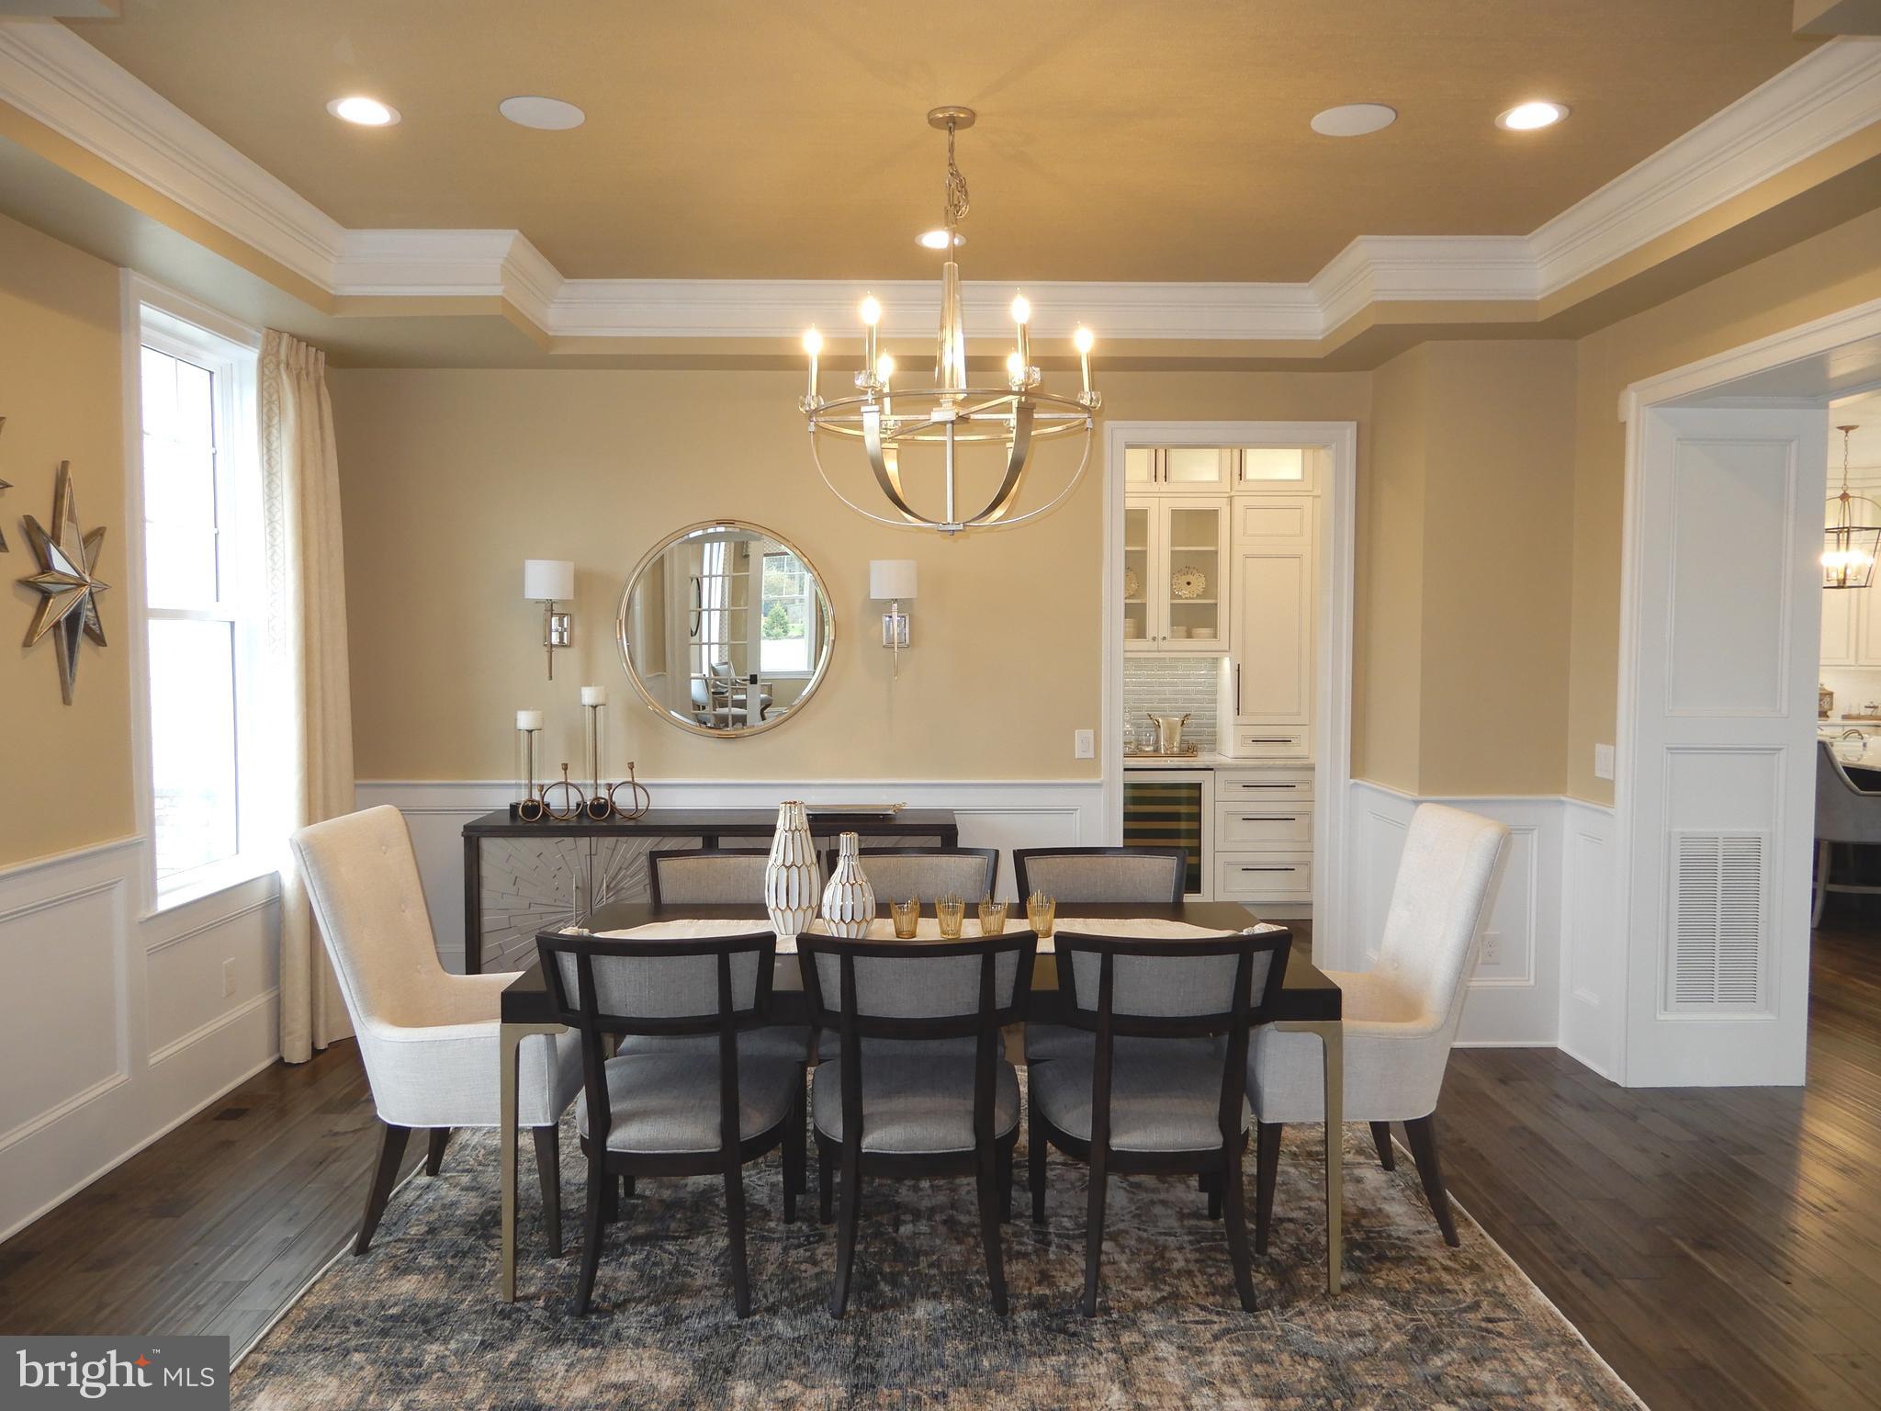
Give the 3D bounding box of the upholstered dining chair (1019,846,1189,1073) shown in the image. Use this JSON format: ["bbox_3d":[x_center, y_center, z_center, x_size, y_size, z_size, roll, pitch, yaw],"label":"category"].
[{"bbox_3d":[0.516,0.934,3.990,0.544,0.918,0.590,0,3,-1],"label":"upholstered dining chair"}]

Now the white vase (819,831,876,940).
[{"bbox_3d":[-0.262,0.508,3.685,0.153,0.295,0.153,0,3,-1],"label":"white vase"}]

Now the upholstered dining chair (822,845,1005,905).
[{"bbox_3d":[-0.084,0.935,3.978,0.544,0.918,0.590,0,3,-1],"label":"upholstered dining chair"}]

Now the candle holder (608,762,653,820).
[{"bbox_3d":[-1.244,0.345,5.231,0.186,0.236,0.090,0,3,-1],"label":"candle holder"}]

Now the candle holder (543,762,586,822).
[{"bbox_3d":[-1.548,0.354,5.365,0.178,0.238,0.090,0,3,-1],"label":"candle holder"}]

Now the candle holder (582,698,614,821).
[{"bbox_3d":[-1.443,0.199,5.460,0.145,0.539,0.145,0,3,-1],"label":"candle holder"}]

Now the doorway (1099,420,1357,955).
[{"bbox_3d":[1.250,0.048,5.734,1.090,2.545,0.150,0,3,-1],"label":"doorway"}]

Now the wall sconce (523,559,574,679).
[{"bbox_3d":[-1.624,-0.356,5.407,0.203,0.497,0.200,0,3,-1],"label":"wall sconce"}]

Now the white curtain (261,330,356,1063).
[{"bbox_3d":[-2.443,-0.019,5.079,0.160,2.720,0.500,0,3,-1],"label":"white curtain"}]

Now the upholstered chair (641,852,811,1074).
[{"bbox_3d":[-0.654,0.935,3.967,0.544,0.918,0.590,0,3,-1],"label":"upholstered chair"}]

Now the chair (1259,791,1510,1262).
[{"bbox_3d":[1.123,0.854,3.633,0.650,1.115,0.600,0,3,-1],"label":"chair"}]

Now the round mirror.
[{"bbox_3d":[-0.908,-0.323,5.519,0.925,0.925,0.040,0,3,-1],"label":"round mirror"}]

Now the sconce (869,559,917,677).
[{"bbox_3d":[-0.199,-0.361,5.526,0.200,0.510,0.210,0,3,-1],"label":"sconce"}]

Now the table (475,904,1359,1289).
[{"bbox_3d":[-0.050,1.041,3.685,2.040,0.760,1.035,0,3,-1],"label":"table"}]

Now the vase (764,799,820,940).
[{"bbox_3d":[-0.425,0.465,3.750,0.158,0.374,0.158,0,3,-1],"label":"vase"}]

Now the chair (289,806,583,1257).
[{"bbox_3d":[-1.319,0.868,3.637,0.690,1.110,0.620,0,3,-1],"label":"chair"}]

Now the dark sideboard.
[{"bbox_3d":[-0.903,0.890,5.347,1.937,0.865,0.470,0,3,-1],"label":"dark sideboard"}]

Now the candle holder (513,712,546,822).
[{"bbox_3d":[-1.675,0.248,5.313,0.148,0.420,0.148,0,3,-1],"label":"candle holder"}]

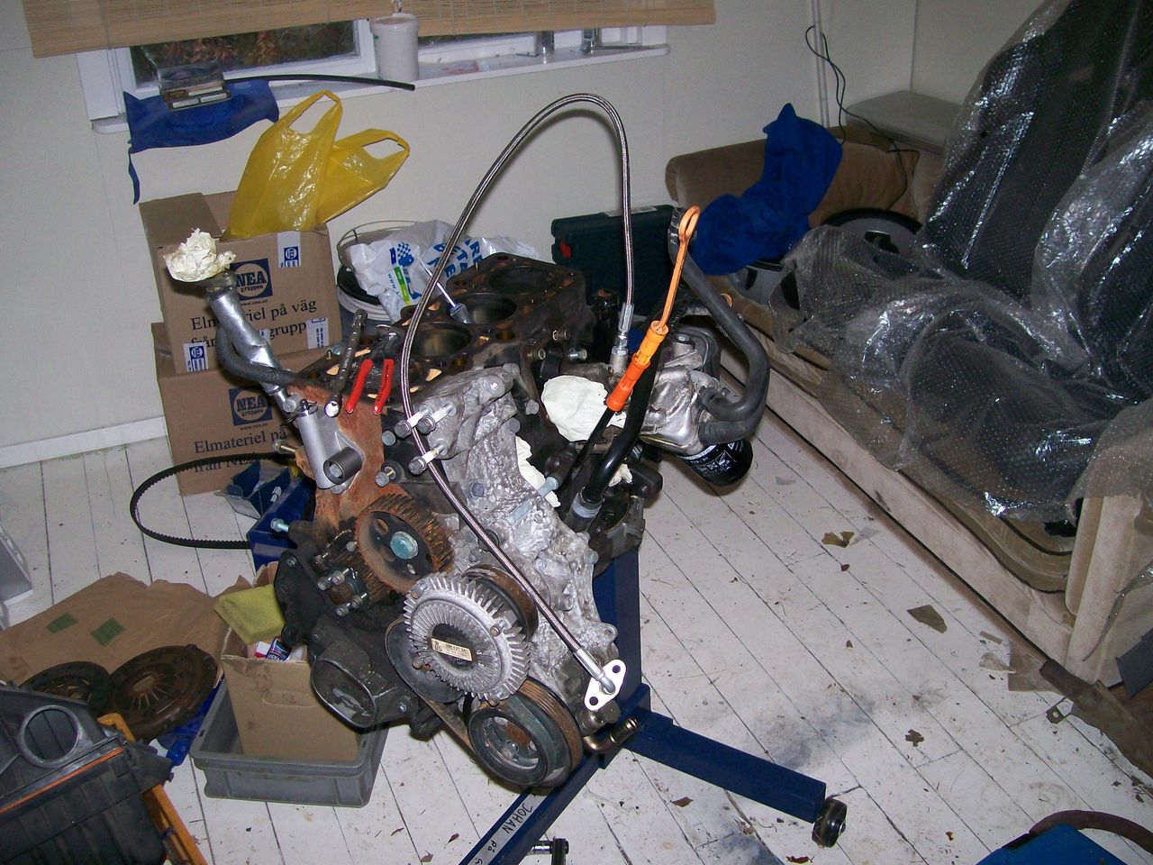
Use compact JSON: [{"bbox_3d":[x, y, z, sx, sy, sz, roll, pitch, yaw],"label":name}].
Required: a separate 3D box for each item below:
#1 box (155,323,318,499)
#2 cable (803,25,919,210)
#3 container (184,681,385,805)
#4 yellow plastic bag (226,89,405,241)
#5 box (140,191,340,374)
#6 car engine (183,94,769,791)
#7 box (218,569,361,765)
[{"bbox_3d":[-0.825,-0.097,3.004,0.384,0.319,0.324,-11,32,-16],"label":"box"},{"bbox_3d":[0.824,-0.892,3.430,0.340,0.520,0.260,-14,33,-19],"label":"cable"},{"bbox_3d":[-0.481,0.492,2.204,0.302,0.114,0.400,2,31,6],"label":"container"},{"bbox_3d":[-0.619,-0.639,2.839,0.460,0.320,0.230,-14,33,-19],"label":"yellow plastic bag"},{"bbox_3d":[-0.801,-0.378,2.872,0.384,0.298,0.330,-12,33,-17],"label":"box"},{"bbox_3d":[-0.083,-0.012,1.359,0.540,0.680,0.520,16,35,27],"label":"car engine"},{"bbox_3d":[-0.466,0.435,2.122,0.205,0.285,0.210,2,31,6],"label":"box"}]

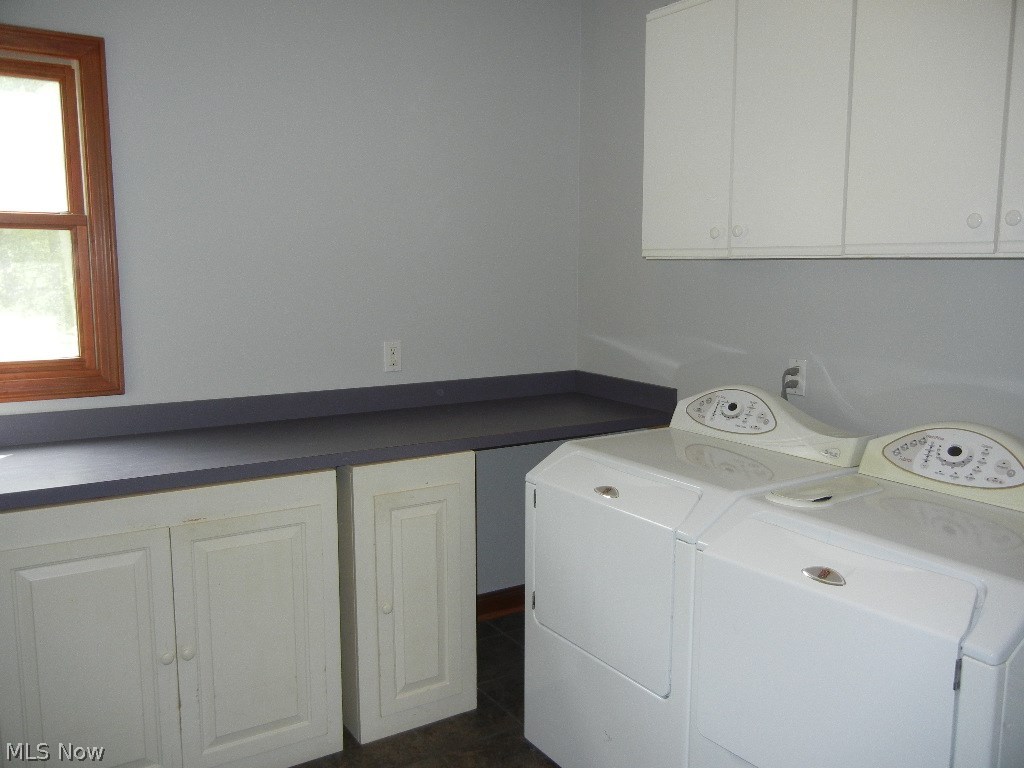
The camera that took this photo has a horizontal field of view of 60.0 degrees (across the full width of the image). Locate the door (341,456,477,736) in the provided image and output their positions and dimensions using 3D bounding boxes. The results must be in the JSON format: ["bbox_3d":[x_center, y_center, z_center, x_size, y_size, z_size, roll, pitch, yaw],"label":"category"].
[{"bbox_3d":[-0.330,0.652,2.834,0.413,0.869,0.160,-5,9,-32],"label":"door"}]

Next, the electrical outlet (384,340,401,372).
[{"bbox_3d":[-0.436,-0.101,3.277,0.070,0.115,0.012,-5,9,-32],"label":"electrical outlet"}]

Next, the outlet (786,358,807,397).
[{"bbox_3d":[0.882,-0.019,2.764,0.014,0.115,0.070,-5,9,-32],"label":"outlet"}]

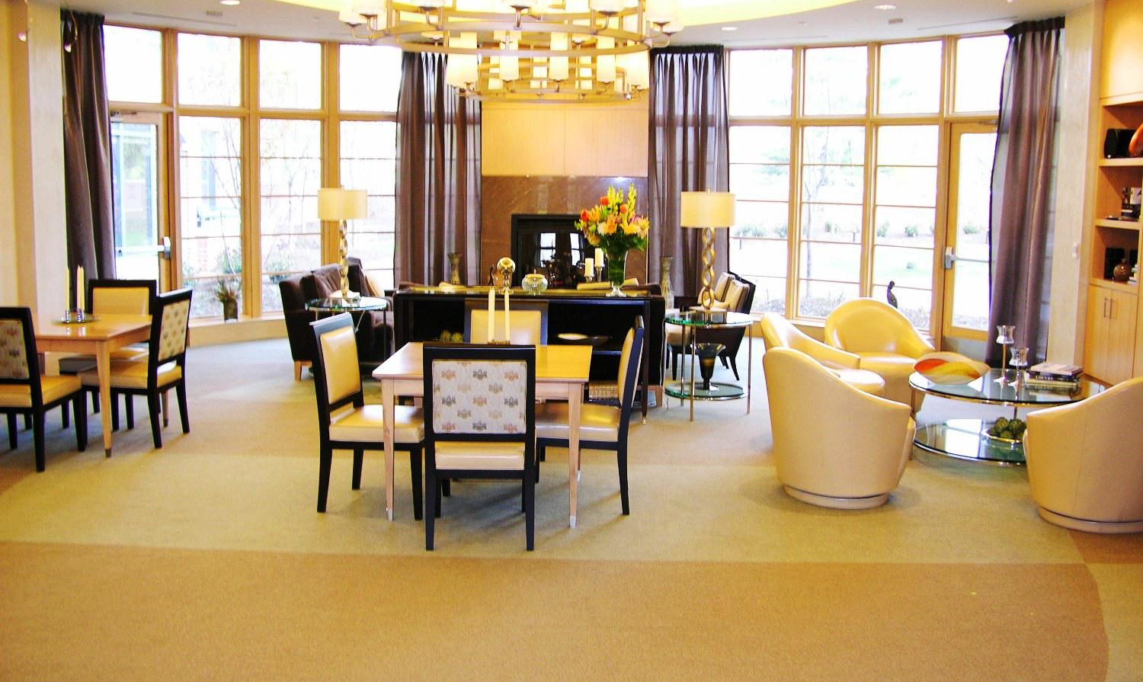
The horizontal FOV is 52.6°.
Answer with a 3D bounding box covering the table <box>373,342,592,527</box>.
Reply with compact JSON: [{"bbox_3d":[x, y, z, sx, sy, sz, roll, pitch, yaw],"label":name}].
[{"bbox_3d":[-0.417,0.471,6.063,1.035,0.750,1.035,1,8,2],"label":"table"}]

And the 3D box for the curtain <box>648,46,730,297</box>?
[{"bbox_3d":[1.159,-1.425,11.562,0.830,2.940,0.160,3,8,13],"label":"curtain"}]

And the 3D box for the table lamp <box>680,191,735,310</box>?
[{"bbox_3d":[0.988,-0.637,8.330,0.390,0.913,0.390,1,8,0],"label":"table lamp"}]

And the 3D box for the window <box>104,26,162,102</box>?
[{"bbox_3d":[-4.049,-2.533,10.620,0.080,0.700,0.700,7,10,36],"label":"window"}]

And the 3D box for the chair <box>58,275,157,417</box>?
[{"bbox_3d":[-3.106,0.076,7.790,0.480,0.940,0.590,1,9,2],"label":"chair"}]

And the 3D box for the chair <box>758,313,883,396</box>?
[{"bbox_3d":[1.637,0.236,7.602,0.790,0.810,0.790,3,9,14],"label":"chair"}]

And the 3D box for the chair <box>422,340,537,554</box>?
[{"bbox_3d":[-0.431,0.450,5.485,0.500,0.950,0.600,0,8,-2],"label":"chair"}]

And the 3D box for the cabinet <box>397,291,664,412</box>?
[{"bbox_3d":[-0.316,0.099,8.262,1.760,0.885,0.430,1,8,0],"label":"cabinet"}]

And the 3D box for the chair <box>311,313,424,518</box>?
[{"bbox_3d":[-0.980,0.381,5.976,0.600,0.950,0.490,2,9,11],"label":"chair"}]

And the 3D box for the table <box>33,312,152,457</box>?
[{"bbox_3d":[-3.144,0.262,7.196,1.030,0.740,1.020,1,8,2],"label":"table"}]

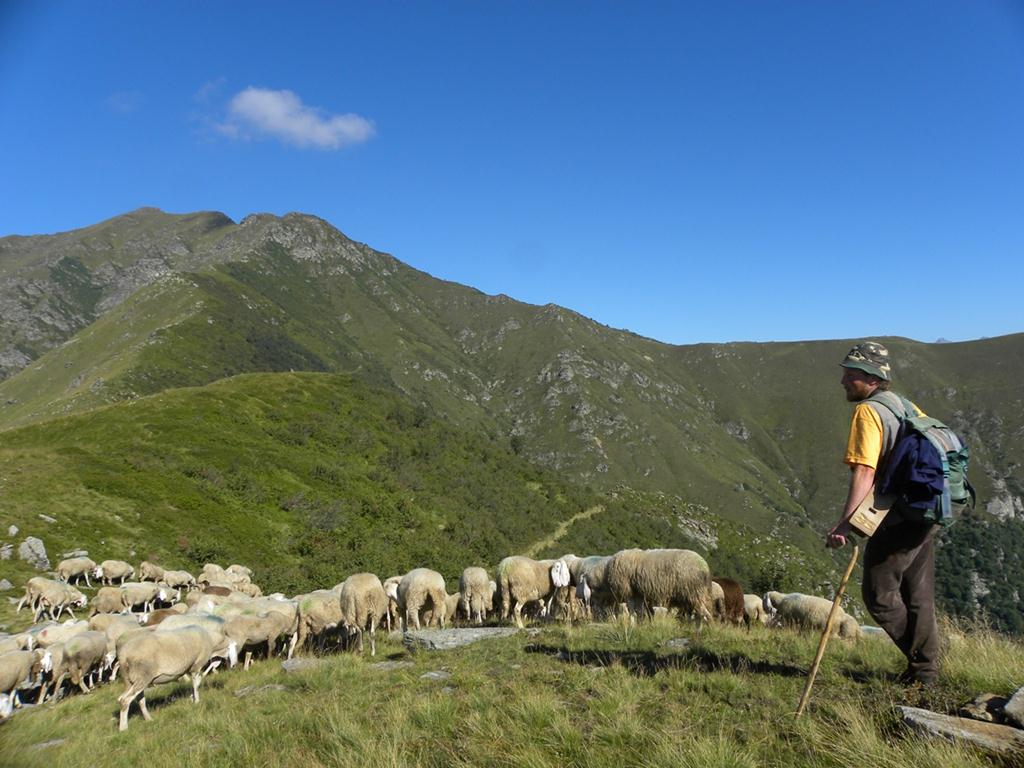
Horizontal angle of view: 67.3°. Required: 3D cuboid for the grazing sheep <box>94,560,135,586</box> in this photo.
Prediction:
[{"bbox_3d":[-10.633,5.117,20.800,0.950,0.720,0.380,0,0,-26],"label":"grazing sheep"}]

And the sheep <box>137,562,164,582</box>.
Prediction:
[{"bbox_3d":[-11.187,5.882,24.000,1.100,0.730,0.400,2,-2,-42],"label":"sheep"}]

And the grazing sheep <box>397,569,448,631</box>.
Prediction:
[{"bbox_3d":[-1.119,2.638,9.500,0.410,0.750,1.000,0,0,-27],"label":"grazing sheep"}]

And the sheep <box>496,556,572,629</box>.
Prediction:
[{"bbox_3d":[0.249,2.166,8.100,0.400,0.750,0.950,0,0,43],"label":"sheep"}]

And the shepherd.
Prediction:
[{"bbox_3d":[1.918,0.665,3.950,0.520,1.770,0.550,2,-2,-45],"label":"shepherd"}]

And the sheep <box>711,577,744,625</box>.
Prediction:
[{"bbox_3d":[2.592,2.819,9.700,0.420,0.760,1.100,0,-2,-6],"label":"sheep"}]

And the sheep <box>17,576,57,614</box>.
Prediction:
[{"bbox_3d":[-9.944,4.580,16.500,1.280,0.820,0.440,2,-2,-44],"label":"sheep"}]

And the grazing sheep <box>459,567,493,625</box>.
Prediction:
[{"bbox_3d":[-0.494,2.781,10.200,0.380,0.730,0.950,0,0,-7],"label":"grazing sheep"}]

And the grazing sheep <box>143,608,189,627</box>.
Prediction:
[{"bbox_3d":[-6.271,4.469,14.000,1.100,0.750,0.410,1,-2,-35],"label":"grazing sheep"}]

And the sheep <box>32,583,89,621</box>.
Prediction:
[{"bbox_3d":[-9.255,4.530,15.800,0.380,0.740,1.120,-2,-2,43],"label":"sheep"}]

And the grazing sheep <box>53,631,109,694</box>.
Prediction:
[{"bbox_3d":[-5.293,3.428,9.500,0.420,0.780,1.100,0,-2,14],"label":"grazing sheep"}]

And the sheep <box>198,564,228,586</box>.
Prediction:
[{"bbox_3d":[-7.938,5.160,20.500,0.950,0.720,0.380,0,0,-41],"label":"sheep"}]

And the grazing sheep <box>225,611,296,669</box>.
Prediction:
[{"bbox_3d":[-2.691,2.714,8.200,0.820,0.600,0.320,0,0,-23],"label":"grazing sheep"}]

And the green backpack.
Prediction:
[{"bbox_3d":[2.037,0.382,3.800,0.350,0.570,0.330,0,-14,-38],"label":"green backpack"}]

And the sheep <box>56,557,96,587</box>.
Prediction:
[{"bbox_3d":[-11.049,4.782,19.600,1.020,0.750,0.380,0,0,-22],"label":"sheep"}]

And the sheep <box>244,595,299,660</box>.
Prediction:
[{"bbox_3d":[-3.324,3.338,10.500,1.120,0.790,0.420,1,-2,-37],"label":"sheep"}]

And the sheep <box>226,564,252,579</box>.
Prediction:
[{"bbox_3d":[-7.589,5.401,21.500,0.950,0.720,0.370,0,0,-26],"label":"sheep"}]

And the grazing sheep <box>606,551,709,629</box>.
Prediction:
[{"bbox_3d":[1.372,1.909,7.200,1.080,0.790,0.450,0,0,22],"label":"grazing sheep"}]

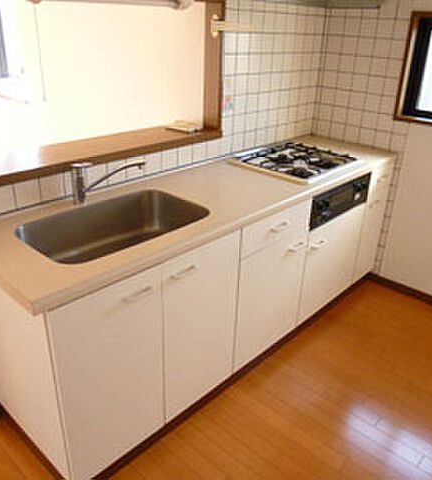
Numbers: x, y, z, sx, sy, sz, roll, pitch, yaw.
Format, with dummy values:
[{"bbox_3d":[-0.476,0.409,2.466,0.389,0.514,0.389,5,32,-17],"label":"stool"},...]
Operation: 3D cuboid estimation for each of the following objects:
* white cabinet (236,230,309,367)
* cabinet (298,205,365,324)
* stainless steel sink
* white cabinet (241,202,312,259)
[{"bbox_3d":[0.077,0.184,2.226,0.520,0.601,0.508,24,34,37],"label":"white cabinet"},{"bbox_3d":[0.460,0.042,2.604,0.520,0.550,0.603,24,34,37],"label":"cabinet"},{"bbox_3d":[-0.358,0.009,1.631,0.373,0.178,0.613,24,34,37],"label":"stainless steel sink"},{"bbox_3d":[0.091,-0.148,2.063,0.520,0.139,0.508,24,34,37],"label":"white cabinet"}]

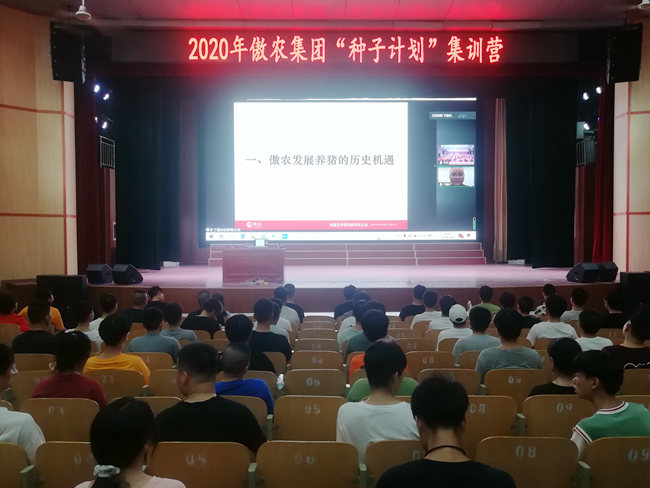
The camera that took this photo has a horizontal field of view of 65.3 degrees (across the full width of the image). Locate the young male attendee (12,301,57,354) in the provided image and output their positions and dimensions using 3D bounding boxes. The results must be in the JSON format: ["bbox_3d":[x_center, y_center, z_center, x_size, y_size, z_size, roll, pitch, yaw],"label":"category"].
[{"bbox_3d":[-2.712,1.190,5.089,0.520,1.327,0.680,0,2,0],"label":"young male attendee"}]

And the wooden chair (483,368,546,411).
[{"bbox_3d":[1.518,1.407,4.278,0.520,0.840,0.500,0,2,0],"label":"wooden chair"}]

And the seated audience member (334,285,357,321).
[{"bbox_3d":[0.436,1.327,8.564,0.520,1.323,0.750,0,1,0],"label":"seated audience member"}]

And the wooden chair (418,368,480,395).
[{"bbox_3d":[0.984,1.406,4.251,0.520,0.850,0.540,0,2,0],"label":"wooden chair"}]

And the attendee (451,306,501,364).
[{"bbox_3d":[1.494,1.237,5.173,0.490,1.265,0.720,0,2,0],"label":"attendee"}]

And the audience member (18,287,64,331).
[{"bbox_3d":[-4.603,1.365,8.563,0.600,1.286,0.750,0,1,5],"label":"audience member"}]

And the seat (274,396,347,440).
[{"bbox_3d":[-0.088,1.391,3.514,0.520,0.840,0.500,0,2,0],"label":"seat"}]

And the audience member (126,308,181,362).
[{"bbox_3d":[-1.672,1.258,5.173,0.510,1.268,0.720,0,2,0],"label":"audience member"}]

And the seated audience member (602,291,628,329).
[{"bbox_3d":[3.609,1.214,6.575,0.500,1.267,0.680,0,2,0],"label":"seated audience member"}]

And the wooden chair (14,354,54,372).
[{"bbox_3d":[-2.656,1.438,4.951,0.520,0.840,0.500,0,2,0],"label":"wooden chair"}]

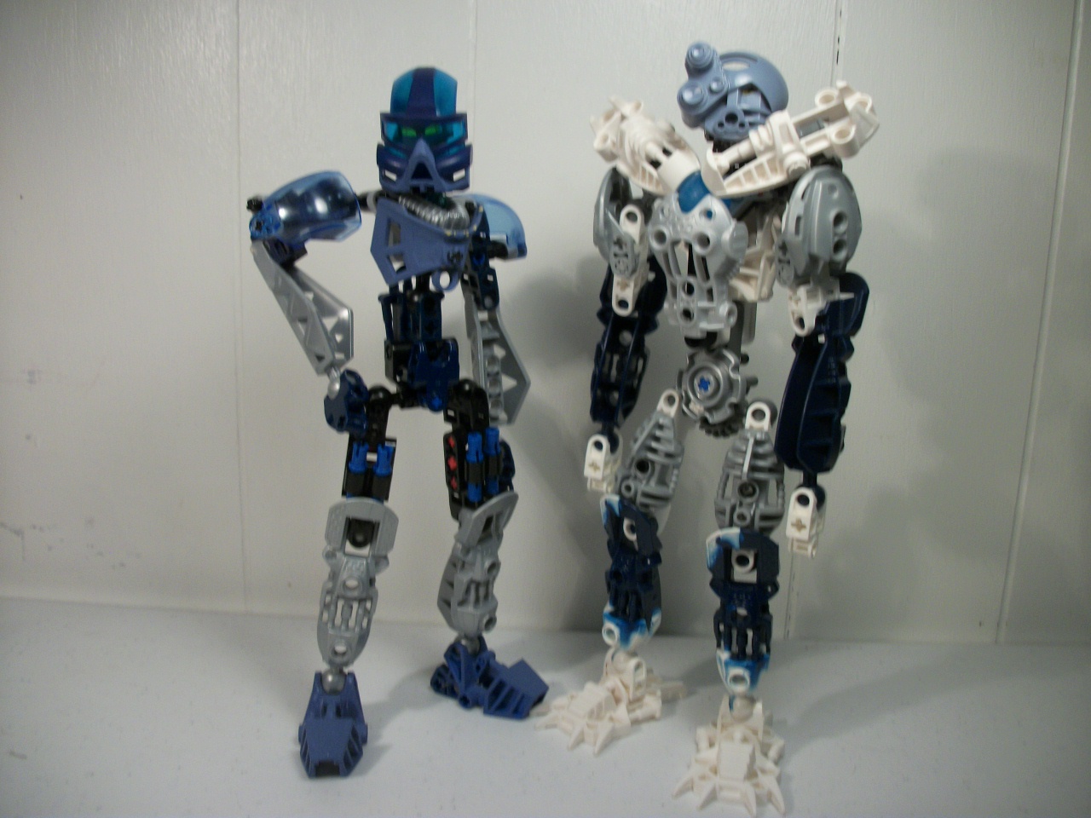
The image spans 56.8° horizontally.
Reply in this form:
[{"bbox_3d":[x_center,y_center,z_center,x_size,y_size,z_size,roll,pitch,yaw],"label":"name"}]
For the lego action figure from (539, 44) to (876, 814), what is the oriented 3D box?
[{"bbox_3d":[0.056,0.007,0.372,0.107,0.264,0.076,9,13,31],"label":"lego action figure"}]

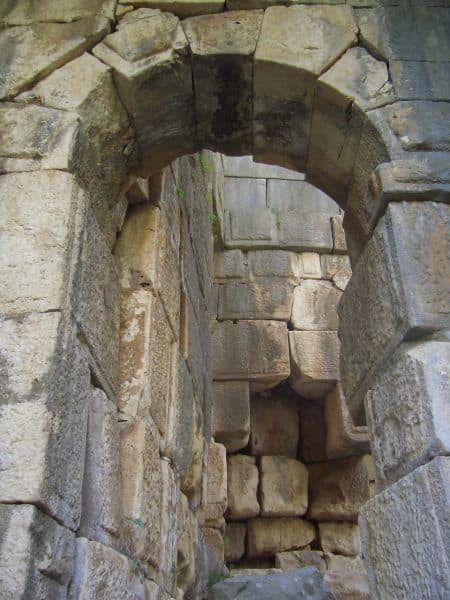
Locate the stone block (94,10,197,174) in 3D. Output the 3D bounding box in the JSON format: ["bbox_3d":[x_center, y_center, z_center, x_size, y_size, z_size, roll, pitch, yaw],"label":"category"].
[{"bbox_3d":[-0.503,-1.365,4.472,0.580,0.610,0.840,0,-30,0],"label":"stone block"}]

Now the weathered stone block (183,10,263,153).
[{"bbox_3d":[-0.008,-1.444,4.524,0.510,0.415,0.850,0,-30,0],"label":"weathered stone block"}]

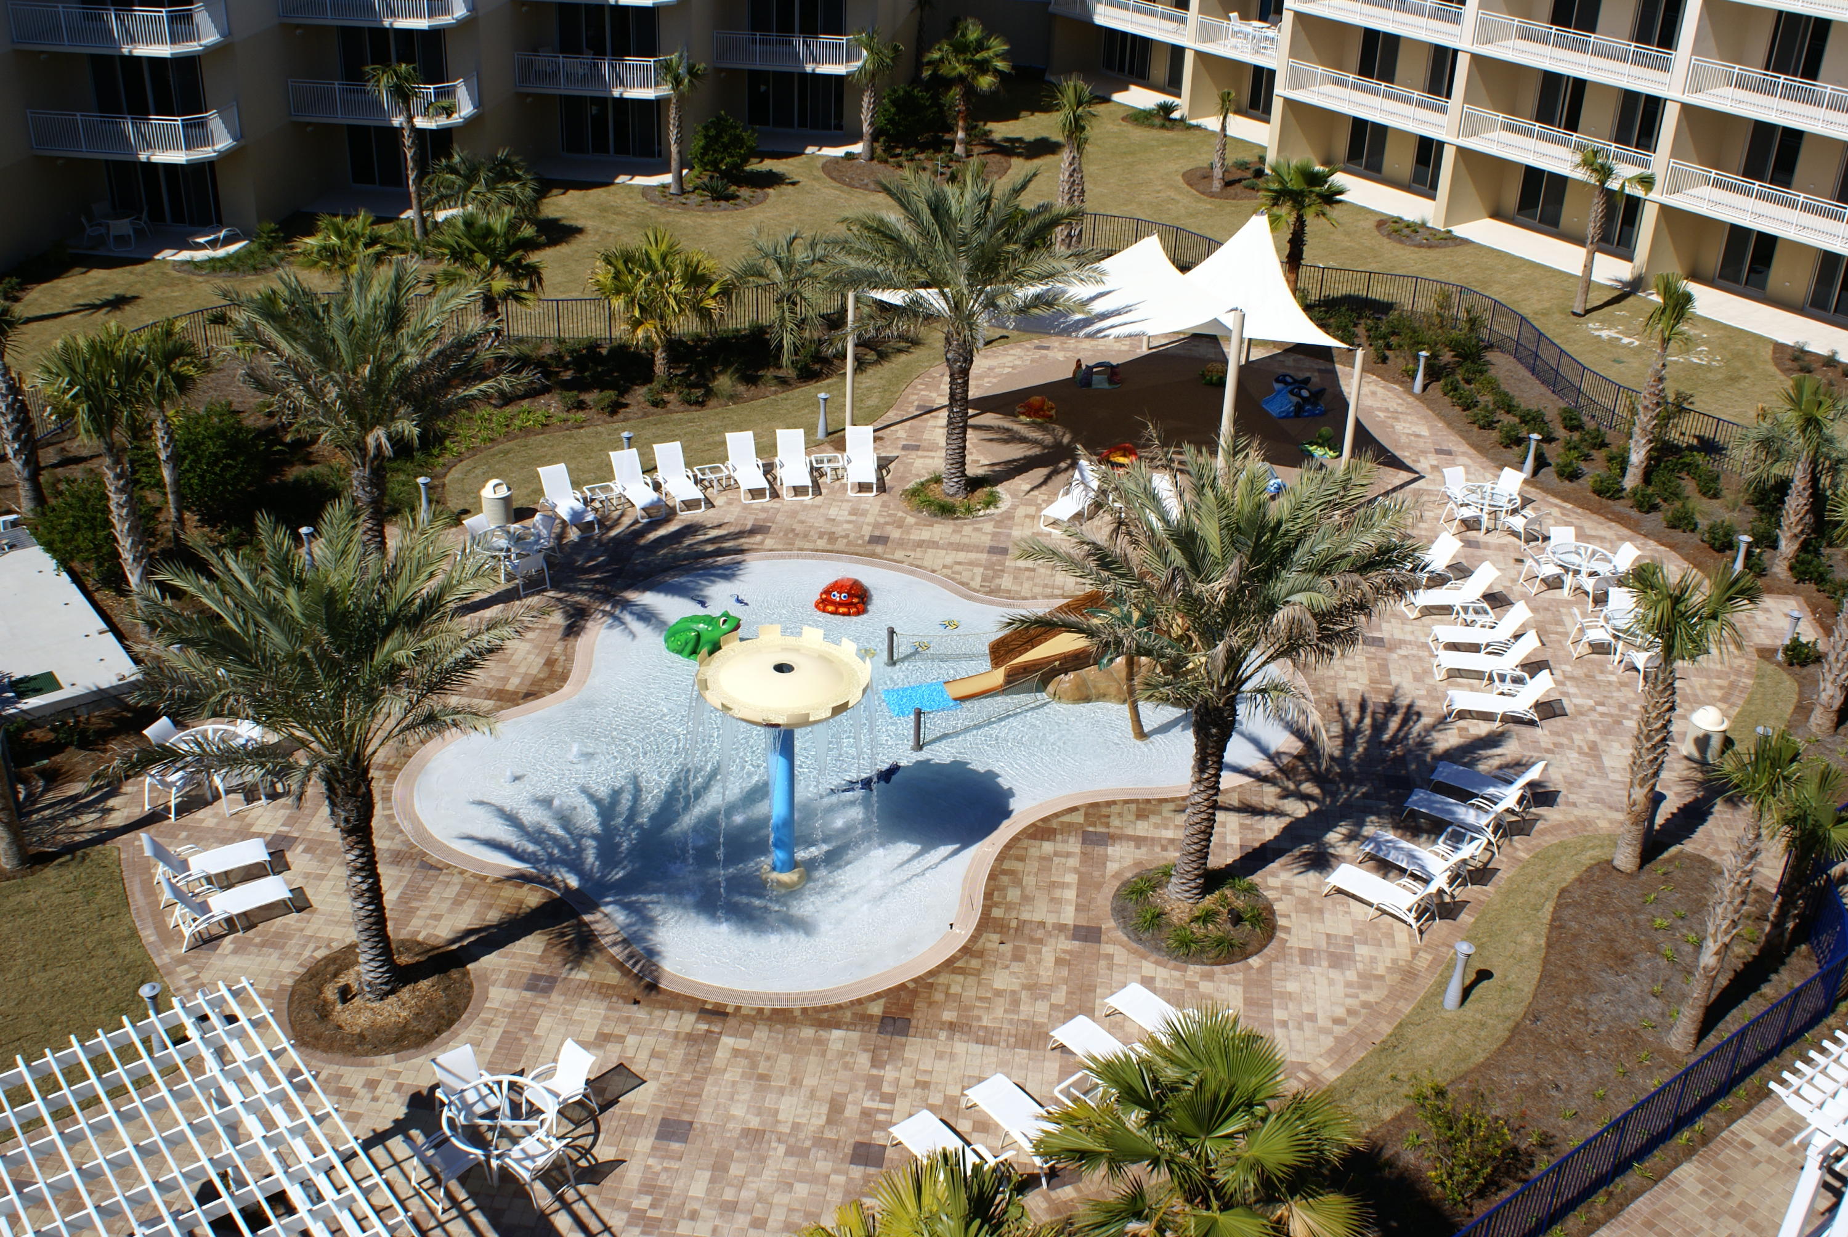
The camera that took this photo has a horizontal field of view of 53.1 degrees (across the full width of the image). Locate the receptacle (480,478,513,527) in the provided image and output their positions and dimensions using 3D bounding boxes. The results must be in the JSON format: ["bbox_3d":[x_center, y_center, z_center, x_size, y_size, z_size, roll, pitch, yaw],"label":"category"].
[{"bbox_3d":[-9.053,-2.467,39.032,0.640,1.000,0.640,1,29,-1],"label":"receptacle"}]

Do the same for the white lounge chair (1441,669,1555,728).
[{"bbox_3d":[10.203,1.370,32.816,1.740,0.900,0.670,4,27,4],"label":"white lounge chair"}]

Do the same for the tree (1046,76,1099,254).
[{"bbox_3d":[4.180,-12.947,54.508,1.750,5.700,1.750,2,27,0],"label":"tree"}]

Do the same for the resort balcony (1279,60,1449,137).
[{"bbox_3d":[16.238,-18.487,65.579,2.113,1.308,8.352,-14,31,-30],"label":"resort balcony"}]

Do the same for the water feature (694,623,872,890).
[{"bbox_3d":[-2.001,2.274,26.766,2.500,3.600,2.500,2,27,-1],"label":"water feature"}]

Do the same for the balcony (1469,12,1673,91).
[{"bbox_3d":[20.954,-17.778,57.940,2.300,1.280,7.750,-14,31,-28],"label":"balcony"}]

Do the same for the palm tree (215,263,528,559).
[{"bbox_3d":[-9.774,-2.646,32.971,5.400,7.200,5.400,1,29,0],"label":"palm tree"}]

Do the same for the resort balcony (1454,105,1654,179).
[{"bbox_3d":[21.162,-15.266,59.960,2.200,1.280,7.980,-13,30,-28],"label":"resort balcony"}]

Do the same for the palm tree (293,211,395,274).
[{"bbox_3d":[-16.274,-10.464,51.929,2.900,2.050,2.900,1,29,0],"label":"palm tree"}]

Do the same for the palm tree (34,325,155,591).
[{"bbox_3d":[-14.842,-2.508,33.992,2.200,5.750,2.200,1,29,0],"label":"palm tree"}]

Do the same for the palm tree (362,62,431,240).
[{"bbox_3d":[-15.530,-13.770,55.002,1.850,5.300,1.850,2,27,0],"label":"palm tree"}]

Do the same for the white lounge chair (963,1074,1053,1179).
[{"bbox_3d":[1.265,5.911,22.356,0.680,0.950,1.780,-16,32,-33],"label":"white lounge chair"}]

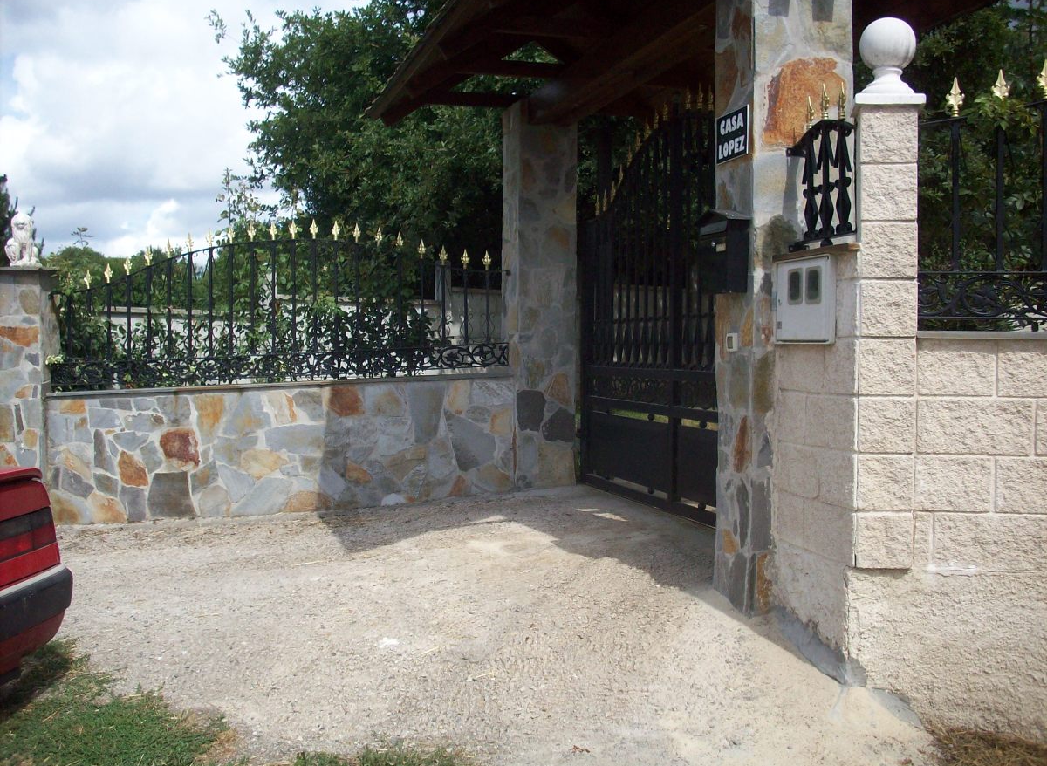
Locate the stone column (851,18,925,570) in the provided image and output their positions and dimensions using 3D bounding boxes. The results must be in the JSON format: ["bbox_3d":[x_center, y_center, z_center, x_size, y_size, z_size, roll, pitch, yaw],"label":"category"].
[{"bbox_3d":[1.273,-0.320,3.927,0.240,1.930,0.240,1,2,8],"label":"stone column"}]

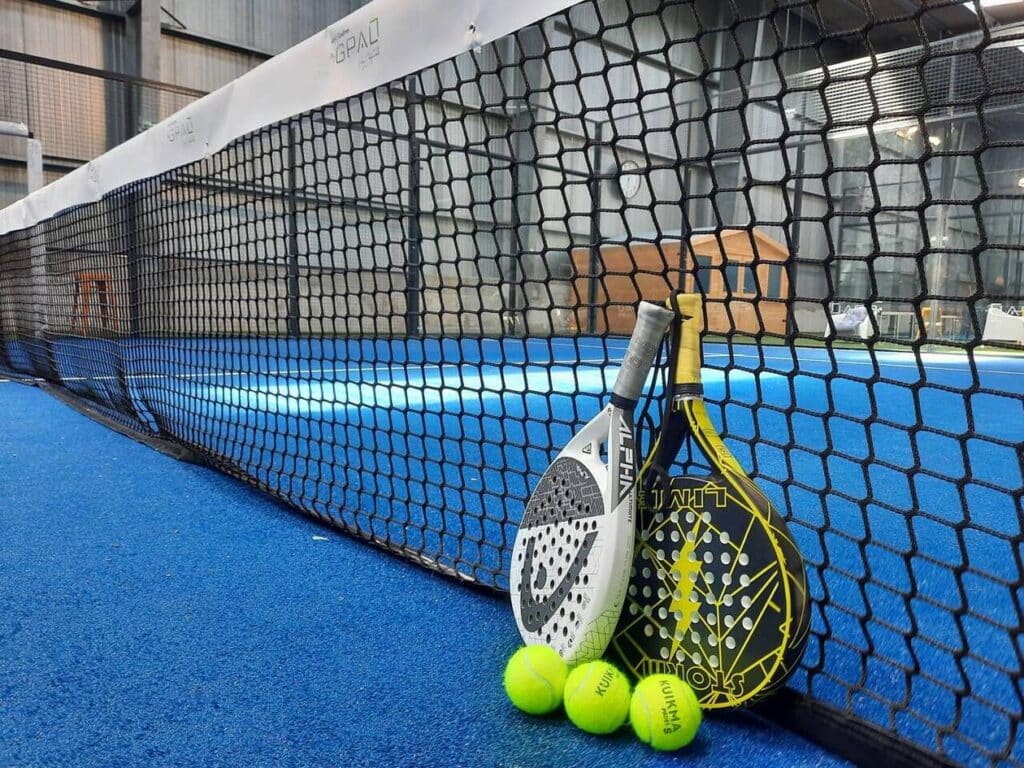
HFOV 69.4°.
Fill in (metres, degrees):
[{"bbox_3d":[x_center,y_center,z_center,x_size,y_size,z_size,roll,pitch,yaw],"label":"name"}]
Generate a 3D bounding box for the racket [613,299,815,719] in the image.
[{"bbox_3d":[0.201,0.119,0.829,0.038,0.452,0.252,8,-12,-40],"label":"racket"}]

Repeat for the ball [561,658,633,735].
[{"bbox_3d":[0.085,0.311,0.734,0.067,0.067,0.067,1,5,0],"label":"ball"}]

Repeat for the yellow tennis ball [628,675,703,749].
[{"bbox_3d":[0.148,0.314,0.710,0.067,0.067,0.067,1,5,0],"label":"yellow tennis ball"}]

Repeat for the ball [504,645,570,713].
[{"bbox_3d":[0.025,0.307,0.768,0.067,0.067,0.067,1,5,0],"label":"ball"}]

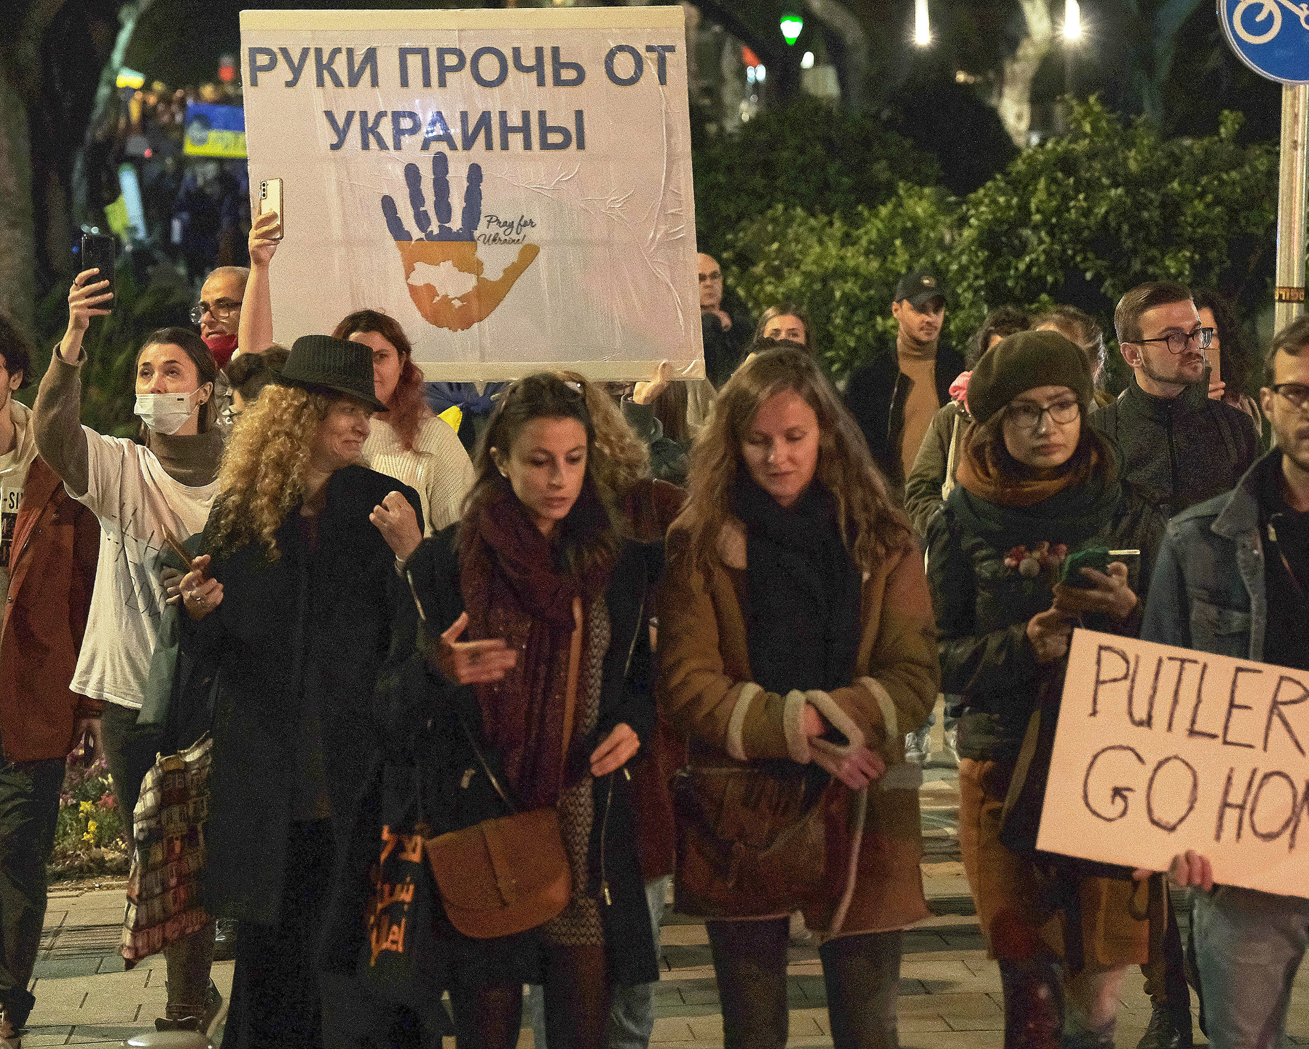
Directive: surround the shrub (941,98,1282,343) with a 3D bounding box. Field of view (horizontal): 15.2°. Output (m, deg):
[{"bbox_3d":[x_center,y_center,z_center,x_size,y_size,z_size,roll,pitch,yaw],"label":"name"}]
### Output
[{"bbox_3d":[1.768,-0.508,18.800,1.400,2.200,1.300,0,3,0],"label":"shrub"}]

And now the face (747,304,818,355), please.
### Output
[{"bbox_3d":[0.443,-0.643,16.700,0.190,0.220,0.190,0,3,2],"label":"face"}]

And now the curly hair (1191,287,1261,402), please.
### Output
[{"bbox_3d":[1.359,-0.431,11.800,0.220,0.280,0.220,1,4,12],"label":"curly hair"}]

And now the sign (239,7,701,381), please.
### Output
[{"bbox_3d":[-0.481,-0.869,12.900,1.180,0.980,0.020,-1,-2,0],"label":"sign"}]

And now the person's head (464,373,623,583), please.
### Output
[{"bbox_3d":[-0.193,-0.082,8.500,0.250,0.340,0.260,-2,5,-30],"label":"person's head"}]

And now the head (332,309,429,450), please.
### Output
[{"bbox_3d":[-0.687,-0.372,12.300,0.230,0.330,0.250,1,3,13],"label":"head"}]

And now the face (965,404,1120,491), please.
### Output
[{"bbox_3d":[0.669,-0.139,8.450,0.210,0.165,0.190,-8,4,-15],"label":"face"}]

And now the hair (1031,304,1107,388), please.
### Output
[{"bbox_3d":[1.127,-0.479,13.300,0.220,0.270,0.230,2,4,30],"label":"hair"}]

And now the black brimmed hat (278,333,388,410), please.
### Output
[{"bbox_3d":[-0.621,-0.290,9.400,0.245,0.122,0.215,21,12,26],"label":"black brimmed hat"}]

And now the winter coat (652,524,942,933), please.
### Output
[{"bbox_3d":[0.237,0.328,8.050,0.460,0.700,0.370,0,3,3],"label":"winter coat"}]

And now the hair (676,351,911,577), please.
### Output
[{"bbox_3d":[0.229,-0.105,8.100,0.390,0.380,0.280,0,3,8],"label":"hair"}]

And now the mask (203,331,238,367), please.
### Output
[{"bbox_3d":[-1.112,-0.451,12.600,0.130,0.100,0.100,2,3,36],"label":"mask"}]

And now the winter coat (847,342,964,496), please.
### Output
[{"bbox_3d":[0.896,-0.287,17.200,0.500,0.740,0.300,-1,3,-18],"label":"winter coat"}]

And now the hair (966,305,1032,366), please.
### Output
[{"bbox_3d":[0.979,-0.507,13.800,0.240,0.250,0.230,0,3,-9],"label":"hair"}]

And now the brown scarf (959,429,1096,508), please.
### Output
[{"bbox_3d":[0.703,-0.106,9.250,0.280,0.170,0.250,0,3,-6],"label":"brown scarf"}]

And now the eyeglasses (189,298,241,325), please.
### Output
[{"bbox_3d":[-1.112,-0.549,12.600,0.140,0.050,0.140,-6,1,38],"label":"eyeglasses"}]

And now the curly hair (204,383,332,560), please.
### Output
[{"bbox_3d":[-0.766,-0.103,9.700,0.220,0.360,0.230,3,5,39],"label":"curly hair"}]

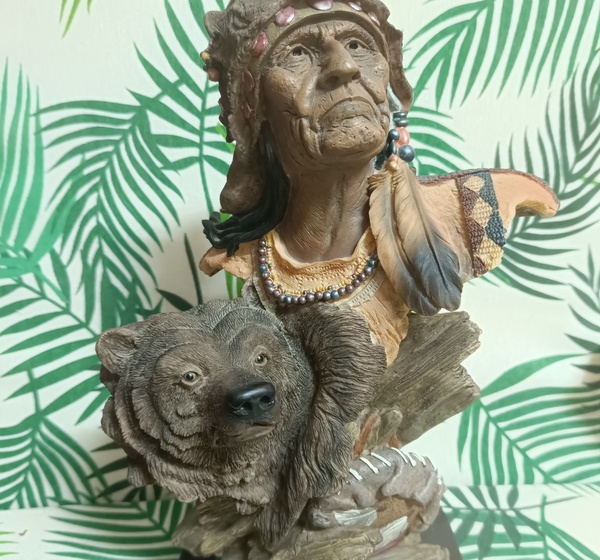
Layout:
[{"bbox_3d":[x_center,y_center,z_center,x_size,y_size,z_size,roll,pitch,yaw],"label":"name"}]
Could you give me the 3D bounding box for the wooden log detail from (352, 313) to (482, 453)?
[{"bbox_3d":[0.069,0.053,0.320,0.084,0.061,0.045,-36,17,13],"label":"wooden log detail"}]

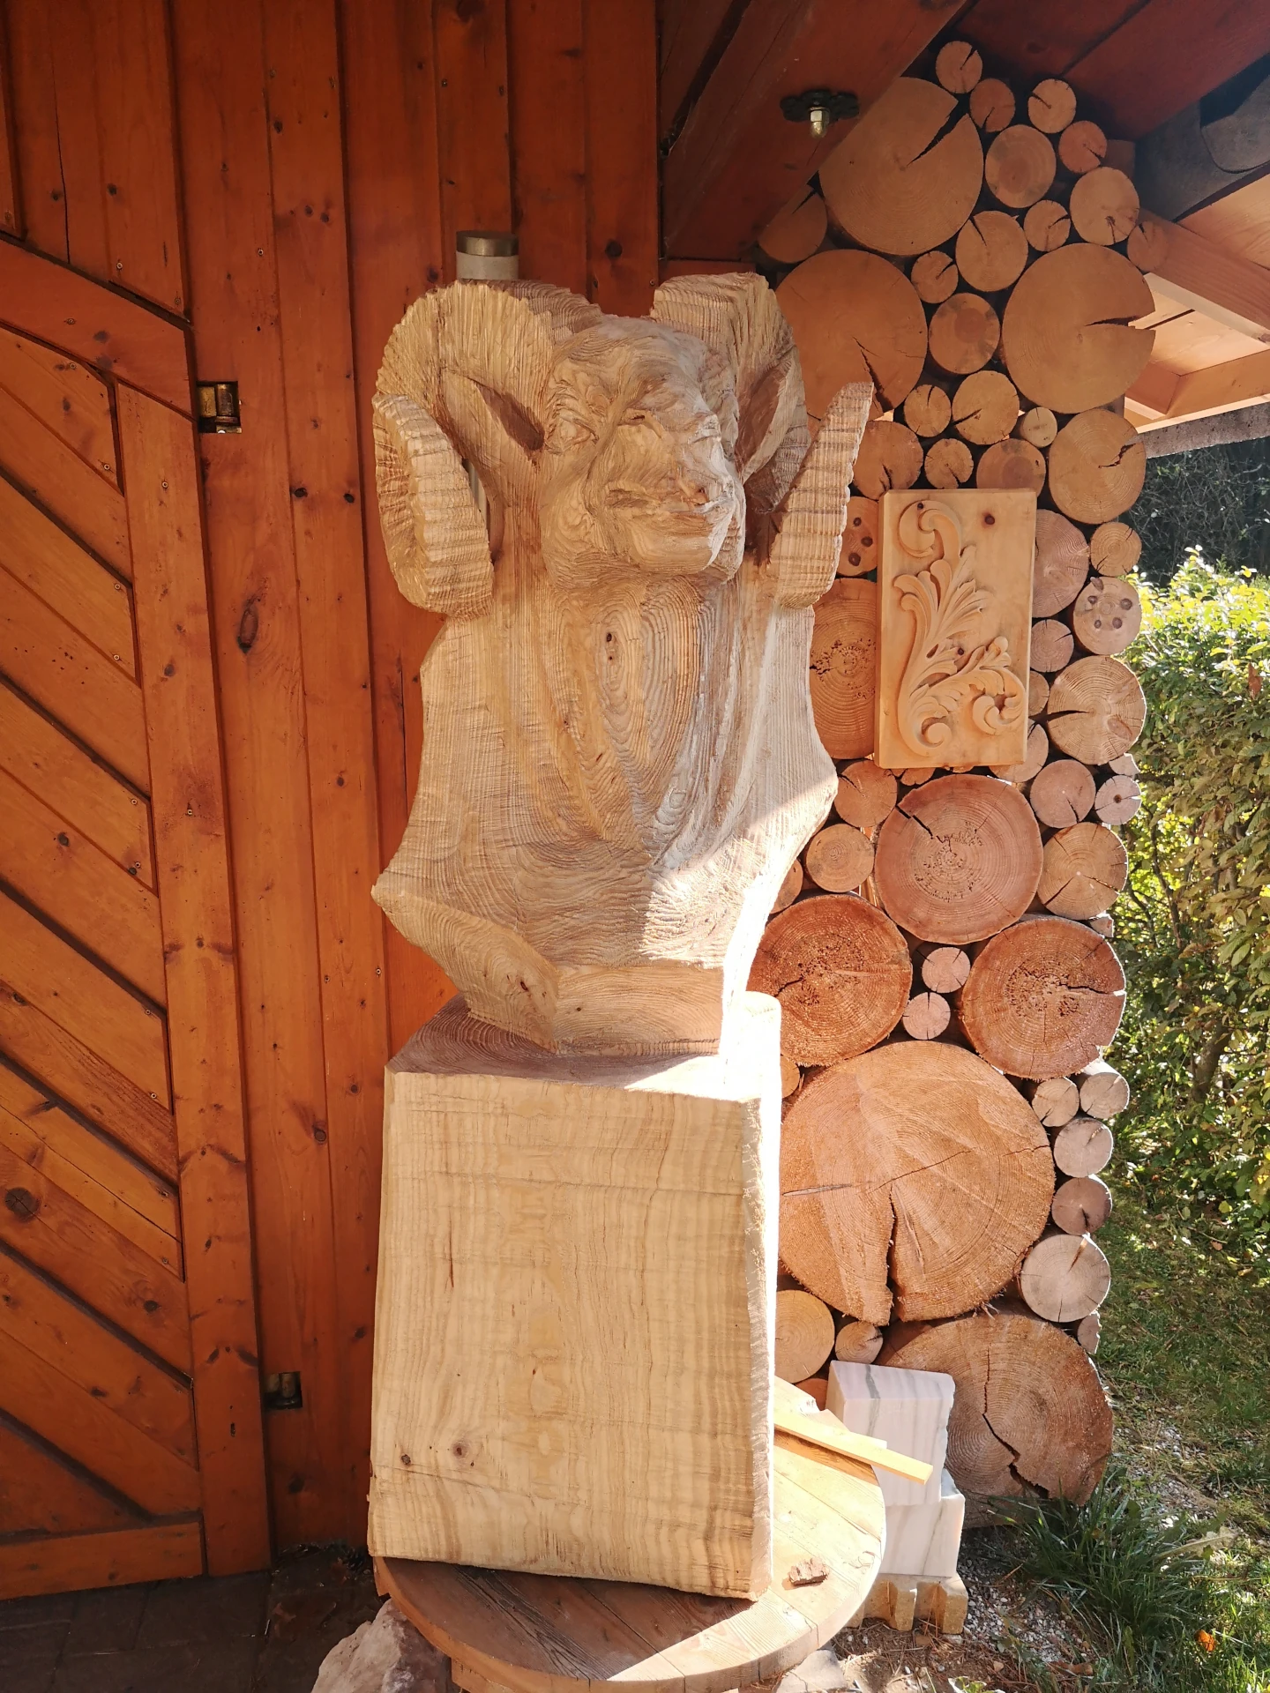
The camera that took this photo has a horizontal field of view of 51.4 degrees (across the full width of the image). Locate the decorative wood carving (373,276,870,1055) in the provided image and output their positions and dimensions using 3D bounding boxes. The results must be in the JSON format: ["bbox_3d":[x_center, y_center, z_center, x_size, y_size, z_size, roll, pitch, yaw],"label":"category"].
[{"bbox_3d":[-0.033,-0.177,1.418,0.510,0.801,0.398,-3,10,-15],"label":"decorative wood carving"}]

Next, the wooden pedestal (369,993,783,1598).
[{"bbox_3d":[-0.058,0.492,1.541,0.433,0.554,0.326,1,10,9],"label":"wooden pedestal"}]

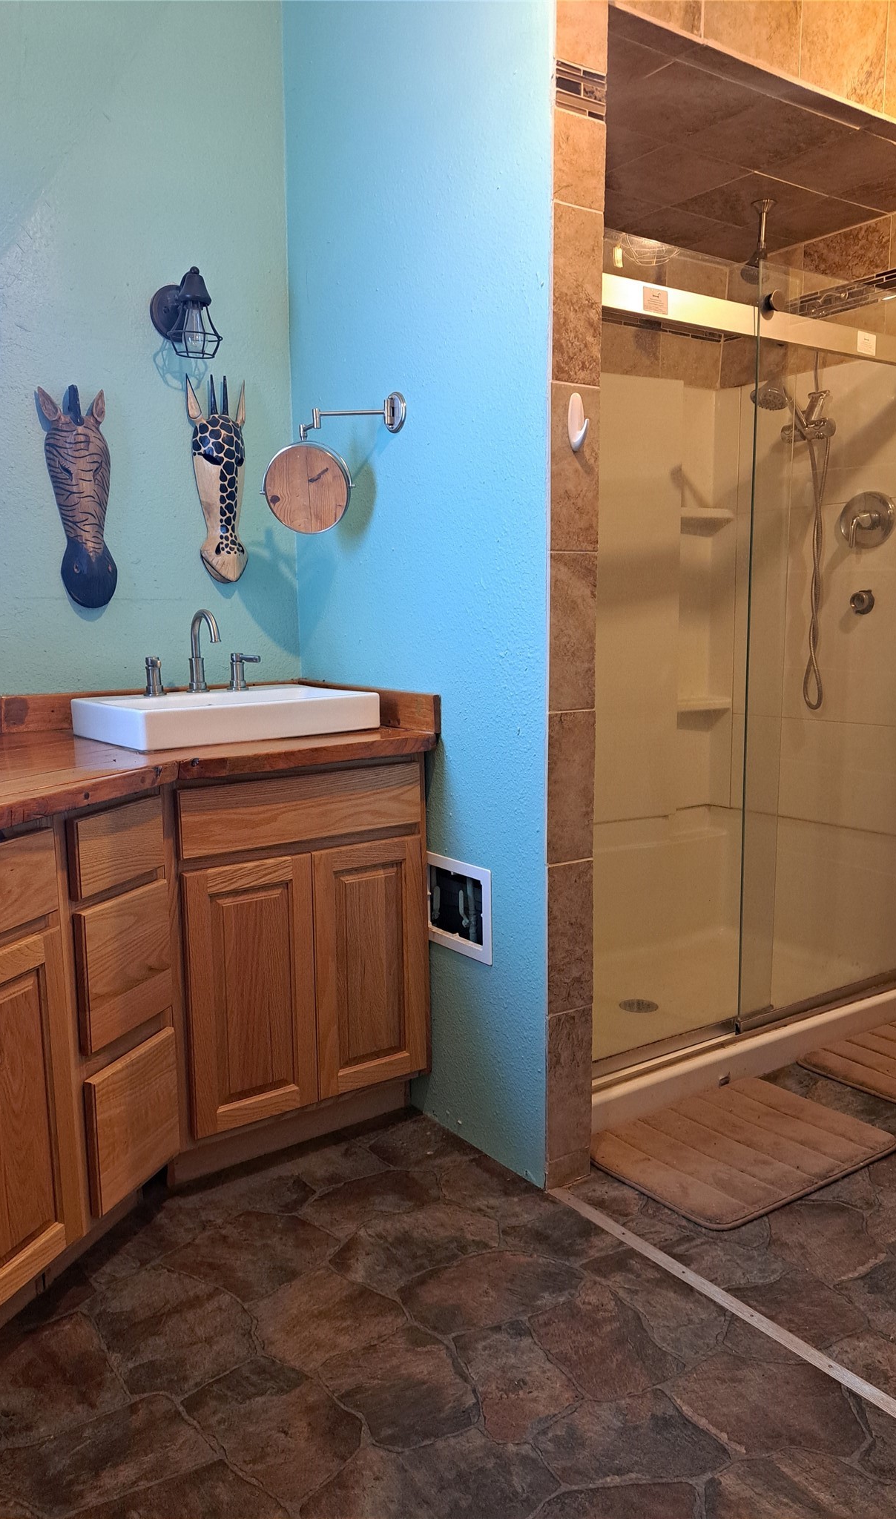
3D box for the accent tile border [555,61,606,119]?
[{"bbox_3d":[0.239,-1.200,1.897,0.118,0.080,0.014,-6,10,-33],"label":"accent tile border"}]

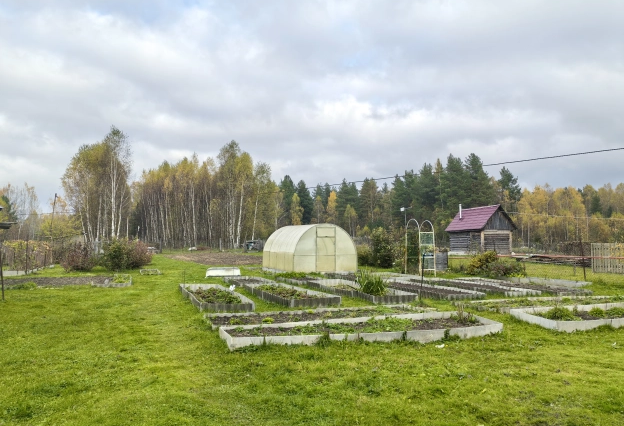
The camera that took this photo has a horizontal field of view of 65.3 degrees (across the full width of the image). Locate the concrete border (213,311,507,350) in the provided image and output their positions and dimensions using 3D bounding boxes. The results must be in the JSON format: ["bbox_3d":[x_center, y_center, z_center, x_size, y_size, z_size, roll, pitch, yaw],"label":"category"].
[{"bbox_3d":[0.816,1.842,7.744,4.400,0.200,1.270,1,-3,-19],"label":"concrete border"}]

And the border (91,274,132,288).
[{"bbox_3d":[-6.846,2.314,16.638,1.150,0.150,3.100,1,-3,-19],"label":"border"}]

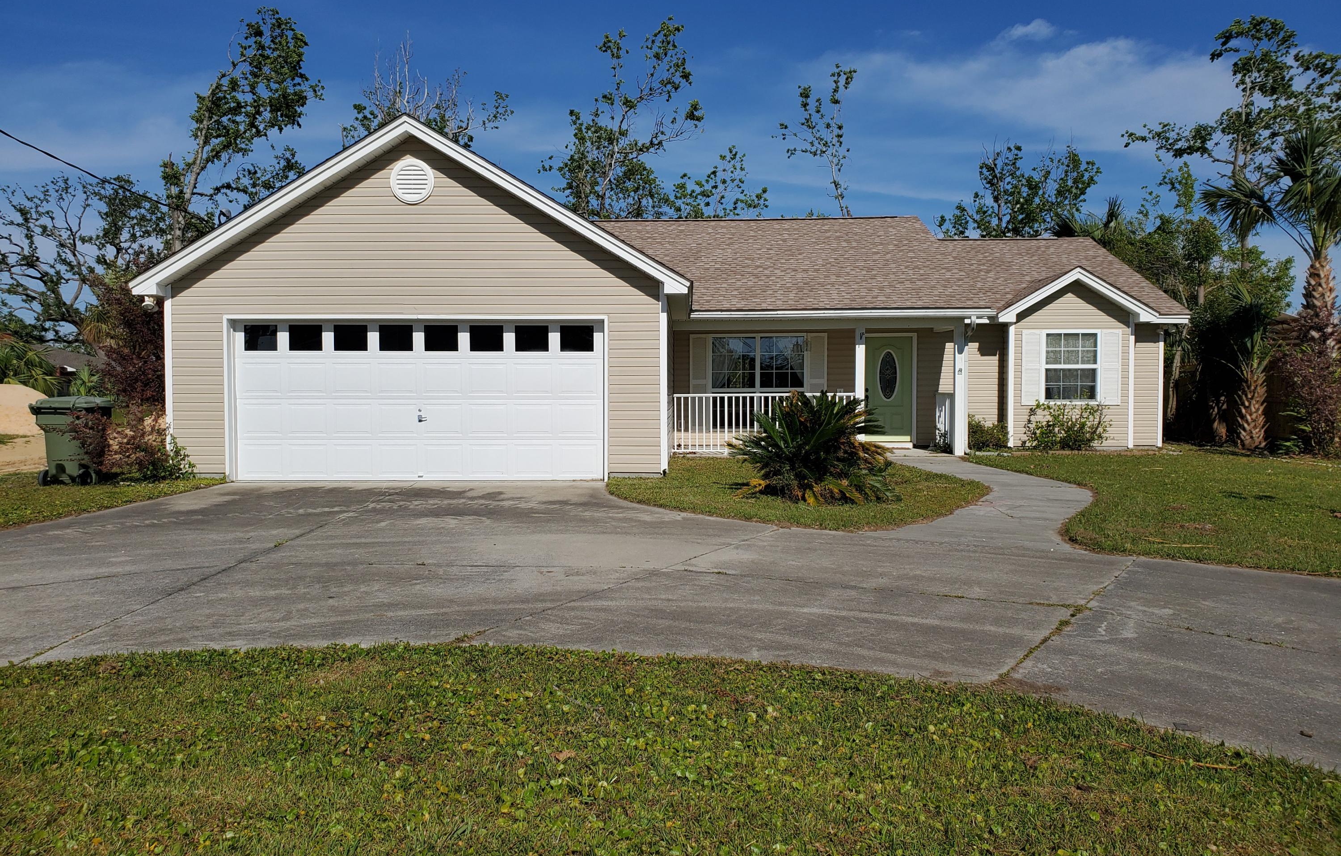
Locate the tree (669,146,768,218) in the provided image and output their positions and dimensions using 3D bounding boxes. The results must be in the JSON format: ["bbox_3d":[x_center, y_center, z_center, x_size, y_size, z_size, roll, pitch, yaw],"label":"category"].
[{"bbox_3d":[1.522,-4.498,31.852,3.400,8.774,3.300,0,2,0],"label":"tree"}]

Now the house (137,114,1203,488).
[{"bbox_3d":[1.335,-2.323,21.399,16.630,5.370,17.050,0,2,0],"label":"house"}]

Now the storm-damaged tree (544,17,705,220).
[{"bbox_3d":[-1.468,-6.494,31.776,5.300,12.769,5.000,0,2,0],"label":"storm-damaged tree"}]

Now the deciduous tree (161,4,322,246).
[{"bbox_3d":[-12.223,-5.980,28.794,5.000,11.967,4.800,0,2,0],"label":"deciduous tree"}]

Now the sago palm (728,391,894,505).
[{"bbox_3d":[1.593,0.181,11.315,1.870,1.230,1.800,0,2,0],"label":"sago palm"}]

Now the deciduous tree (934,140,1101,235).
[{"bbox_3d":[13.200,-5.517,37.810,6.000,10.600,6.000,0,2,0],"label":"deciduous tree"}]

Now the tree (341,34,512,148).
[{"bbox_3d":[-7.448,-6.008,30.794,5.400,11.871,5.000,0,2,0],"label":"tree"}]

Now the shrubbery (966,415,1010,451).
[{"bbox_3d":[5.920,0.108,18.794,0.880,0.680,0.650,0,2,0],"label":"shrubbery"}]

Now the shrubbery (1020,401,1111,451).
[{"bbox_3d":[7.137,-0.047,18.200,1.600,0.920,0.950,0,2,0],"label":"shrubbery"}]

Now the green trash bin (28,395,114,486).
[{"bbox_3d":[-7.870,0.149,13.267,0.680,1.160,0.800,0,2,0],"label":"green trash bin"}]

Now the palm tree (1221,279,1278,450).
[{"bbox_3d":[11.320,-1.253,19.666,1.160,3.370,1.200,0,2,0],"label":"palm tree"}]

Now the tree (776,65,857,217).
[{"bbox_3d":[5.750,-7.321,39.739,3.200,14.050,3.200,0,2,0],"label":"tree"}]

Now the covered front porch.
[{"bbox_3d":[2.865,-0.703,18.547,5.770,2.380,1.720,0,2,0],"label":"covered front porch"}]

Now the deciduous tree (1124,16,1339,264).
[{"bbox_3d":[16.261,-5.849,28.799,6.800,11.704,6.000,0,2,0],"label":"deciduous tree"}]

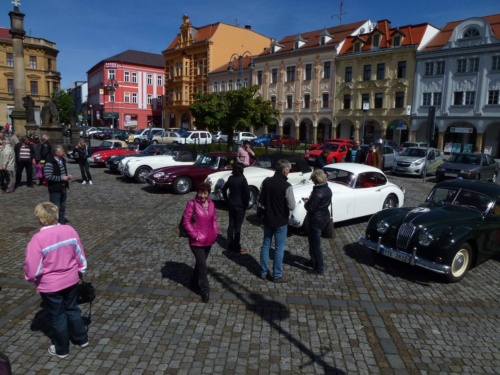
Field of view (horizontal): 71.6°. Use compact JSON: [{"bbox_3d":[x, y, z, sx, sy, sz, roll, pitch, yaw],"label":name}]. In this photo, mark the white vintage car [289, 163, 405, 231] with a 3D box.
[{"bbox_3d":[2.394,0.129,9.019,4.500,1.400,1.640,-6,13,-36],"label":"white vintage car"}]

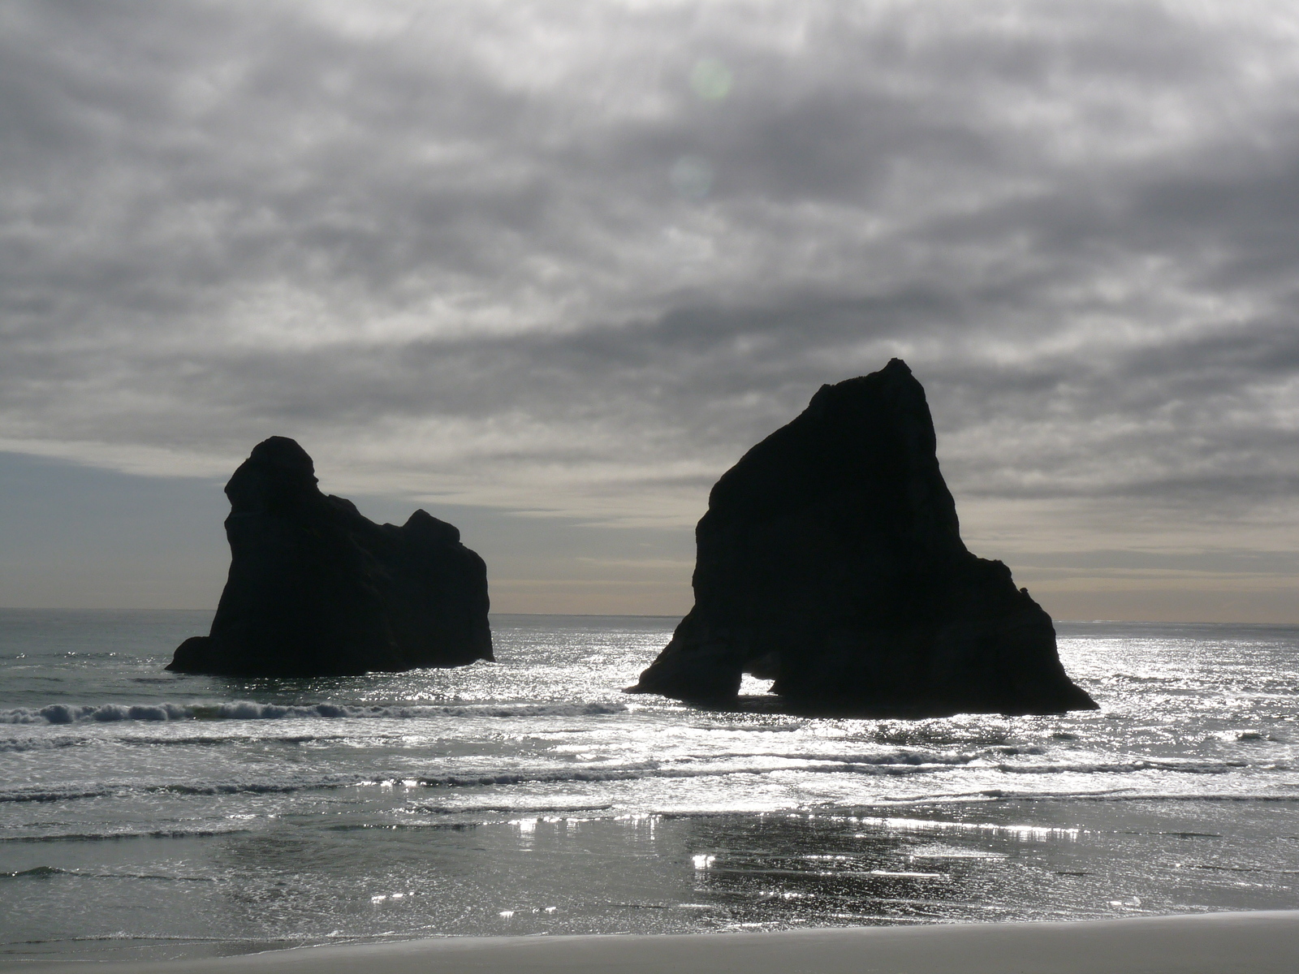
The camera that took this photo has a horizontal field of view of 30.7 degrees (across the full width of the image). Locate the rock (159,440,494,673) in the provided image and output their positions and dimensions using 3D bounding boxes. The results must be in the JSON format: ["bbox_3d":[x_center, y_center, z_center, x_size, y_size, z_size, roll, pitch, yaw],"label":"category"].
[{"bbox_3d":[-46.920,10.220,347.920,37.000,33.500,50.000,0,-3,8],"label":"rock"}]

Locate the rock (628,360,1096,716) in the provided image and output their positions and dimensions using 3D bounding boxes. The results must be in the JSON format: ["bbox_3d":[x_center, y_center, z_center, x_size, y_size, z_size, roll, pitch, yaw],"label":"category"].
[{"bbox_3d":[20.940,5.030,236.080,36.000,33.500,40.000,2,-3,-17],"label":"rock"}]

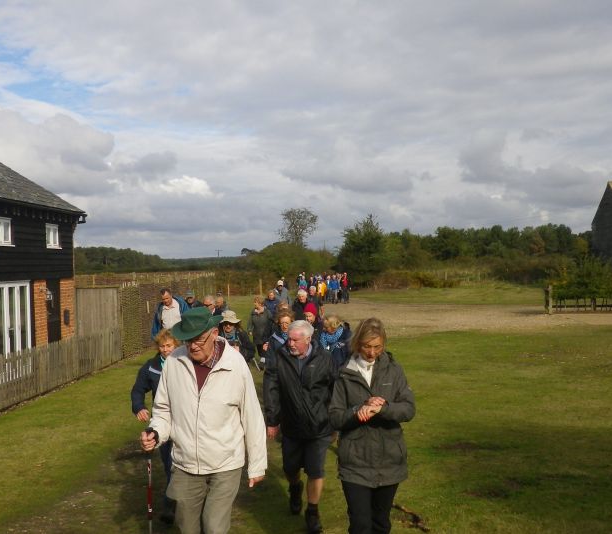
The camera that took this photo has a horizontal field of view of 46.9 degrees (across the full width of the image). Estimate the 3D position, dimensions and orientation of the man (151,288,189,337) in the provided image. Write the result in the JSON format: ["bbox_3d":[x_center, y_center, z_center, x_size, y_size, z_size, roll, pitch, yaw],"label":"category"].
[{"bbox_3d":[-1.990,1.220,10.400,0.580,1.780,0.420,0,0,-6],"label":"man"}]

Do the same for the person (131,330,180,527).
[{"bbox_3d":[-1.140,1.300,5.800,0.560,1.610,0.420,0,0,-5],"label":"person"}]

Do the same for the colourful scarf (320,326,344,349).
[{"bbox_3d":[0.290,0.790,7.800,0.270,0.250,0.240,0,0,11],"label":"colourful scarf"}]

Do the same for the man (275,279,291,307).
[{"bbox_3d":[-0.570,1.220,18.300,0.520,1.750,0.380,0,0,-3],"label":"man"}]

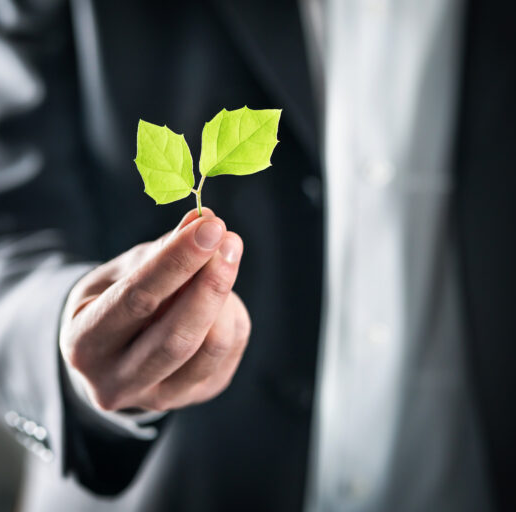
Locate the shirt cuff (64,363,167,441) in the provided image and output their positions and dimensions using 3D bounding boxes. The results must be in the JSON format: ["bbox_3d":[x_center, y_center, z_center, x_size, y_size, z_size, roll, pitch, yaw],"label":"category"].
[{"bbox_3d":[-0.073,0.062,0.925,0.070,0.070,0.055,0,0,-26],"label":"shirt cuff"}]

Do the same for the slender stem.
[{"bbox_3d":[-0.026,-0.027,0.824,0.005,0.020,0.004,0,0,0],"label":"slender stem"}]

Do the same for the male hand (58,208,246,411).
[{"bbox_3d":[-0.052,0.026,0.858,0.083,0.098,0.115,0,0,-26],"label":"male hand"}]

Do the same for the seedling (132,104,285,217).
[{"bbox_3d":[-0.023,-0.043,0.822,0.066,0.051,0.022,0,0,-3],"label":"seedling"}]

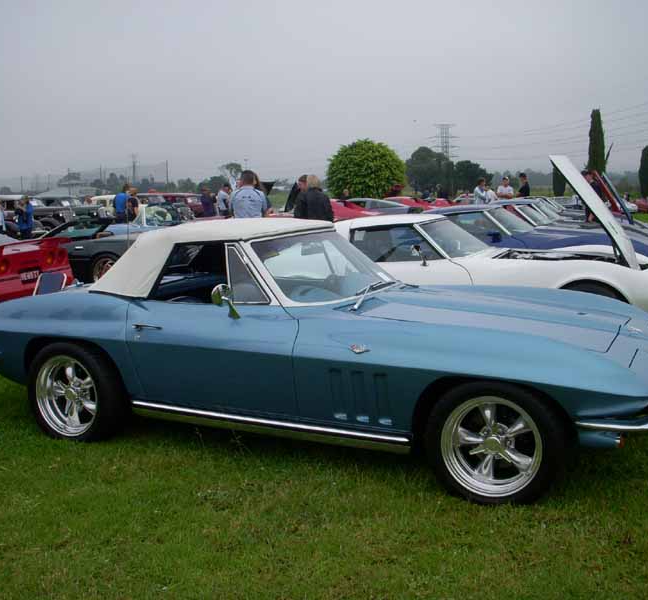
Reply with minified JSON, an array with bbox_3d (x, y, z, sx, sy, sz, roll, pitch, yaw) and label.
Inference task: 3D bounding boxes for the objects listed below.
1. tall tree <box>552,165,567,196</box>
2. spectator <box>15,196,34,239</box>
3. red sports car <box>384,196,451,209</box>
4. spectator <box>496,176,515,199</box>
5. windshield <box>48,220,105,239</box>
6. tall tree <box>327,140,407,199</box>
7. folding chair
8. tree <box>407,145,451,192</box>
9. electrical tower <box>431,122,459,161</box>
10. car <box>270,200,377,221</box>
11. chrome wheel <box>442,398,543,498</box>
[{"bbox_3d":[20.128,-9.950,75.233,1.150,3.700,1.150,0,7,0],"label":"tall tree"},{"bbox_3d":[-8.137,-1.975,24.108,0.420,1.720,0.500,-1,7,-6],"label":"spectator"},{"bbox_3d":[2.842,-3.256,33.075,4.500,1.200,1.780,3,8,26],"label":"red sports car"},{"bbox_3d":[5.486,-2.844,26.609,0.550,1.760,0.360,1,7,12],"label":"spectator"},{"bbox_3d":[-3.833,-1.076,13.600,0.550,0.340,1.350,3,8,24],"label":"windshield"},{"bbox_3d":[2.904,-8.848,60.000,5.400,4.400,5.400,-1,7,0],"label":"tall tree"},{"bbox_3d":[-2.914,0.116,9.022,0.560,0.800,0.500,2,8,21],"label":"folding chair"},{"bbox_3d":[18.020,-22.204,150.000,7.900,8.600,7.900,-1,7,0],"label":"tree"},{"bbox_3d":[66.409,-78.433,480.000,15.000,38.000,8.000,-4,8,-23],"label":"electrical tower"},{"bbox_3d":[-0.431,-1.642,19.579,4.500,1.190,1.800,3,8,24],"label":"car"},{"bbox_3d":[0.808,0.668,4.122,0.475,0.475,0.200,3,8,24],"label":"chrome wheel"}]

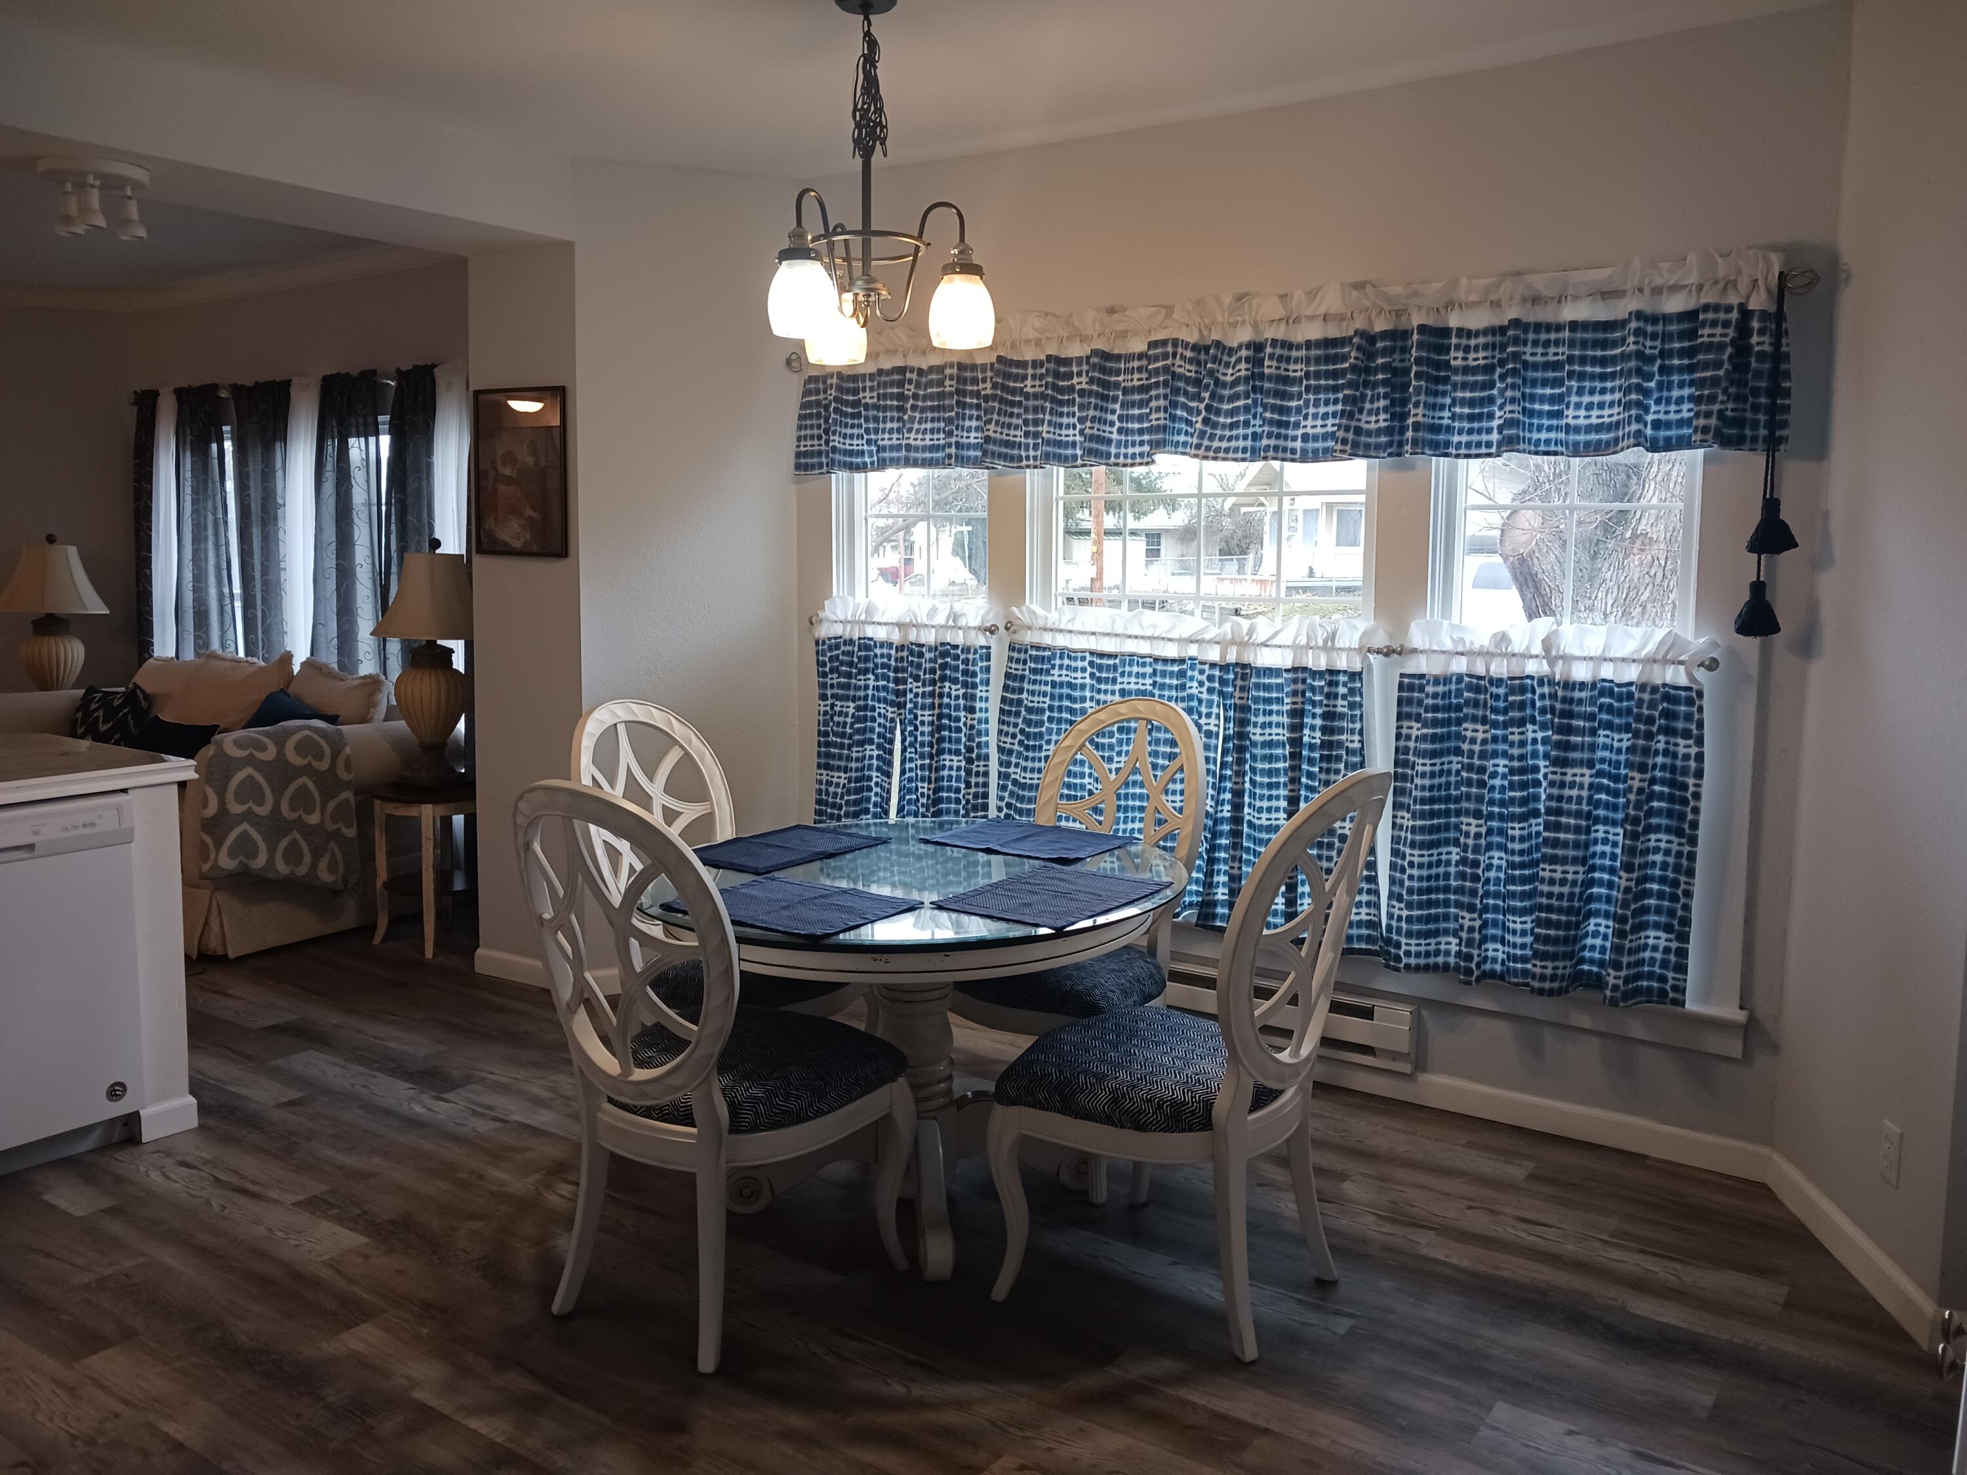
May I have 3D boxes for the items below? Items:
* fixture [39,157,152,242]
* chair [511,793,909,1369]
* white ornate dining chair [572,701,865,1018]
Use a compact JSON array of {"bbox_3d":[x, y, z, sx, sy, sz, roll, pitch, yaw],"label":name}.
[{"bbox_3d":[-2.926,-1.755,5.063,0.322,0.230,0.322,1,6,0],"label":"fixture"},{"bbox_3d":[-0.525,0.557,2.911,0.560,1.050,0.630,5,8,30],"label":"chair"},{"bbox_3d":[-0.649,0.466,3.677,0.630,1.050,0.560,6,8,37],"label":"white ornate dining chair"}]

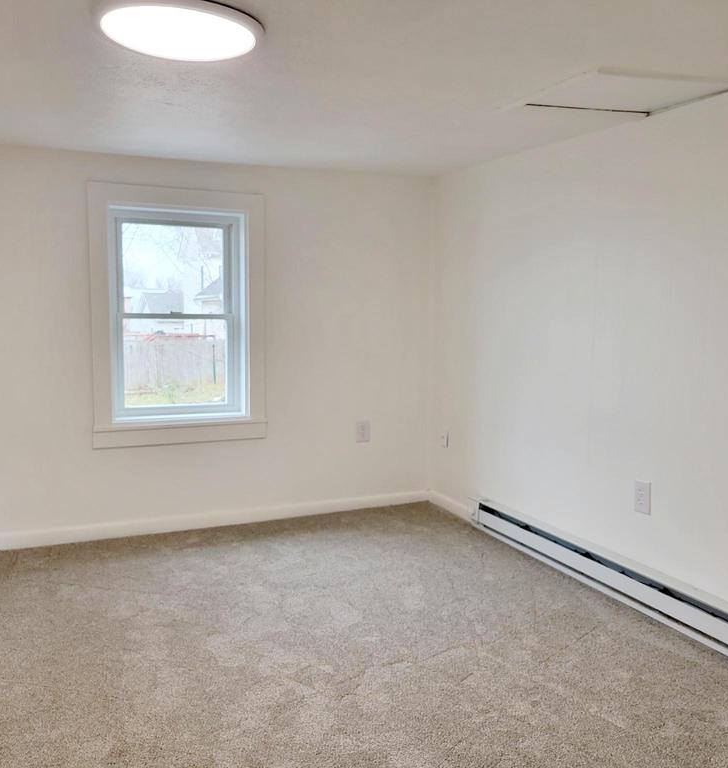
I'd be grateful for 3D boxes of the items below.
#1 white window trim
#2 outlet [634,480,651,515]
[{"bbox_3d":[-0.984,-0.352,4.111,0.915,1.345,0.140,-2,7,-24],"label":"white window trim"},{"bbox_3d":[1.134,0.463,3.136,0.015,0.128,0.086,-2,7,-24],"label":"outlet"}]

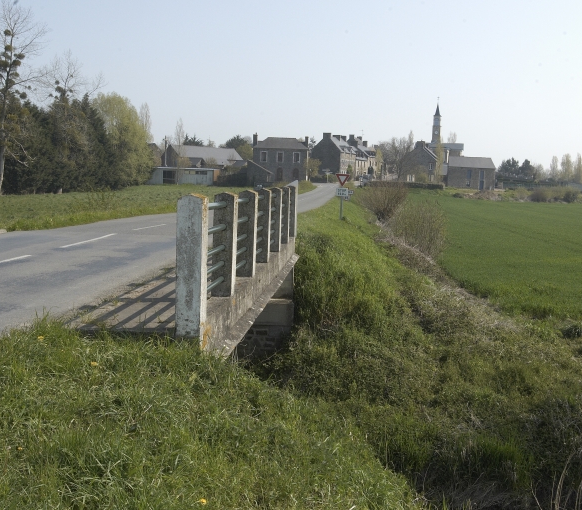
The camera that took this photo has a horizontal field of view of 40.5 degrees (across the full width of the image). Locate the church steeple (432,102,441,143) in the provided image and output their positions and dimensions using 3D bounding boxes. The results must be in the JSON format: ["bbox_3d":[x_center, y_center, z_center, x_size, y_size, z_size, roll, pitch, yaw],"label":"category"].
[{"bbox_3d":[44.298,-40.036,240.000,2.500,12.600,2.500,2,6,0],"label":"church steeple"}]

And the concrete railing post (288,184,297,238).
[{"bbox_3d":[0.025,-0.829,15.100,0.190,1.000,0.210,2,6,5],"label":"concrete railing post"}]

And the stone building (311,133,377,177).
[{"bbox_3d":[12.607,-22.569,183.825,7.200,10.600,26.000,4,6,22],"label":"stone building"}]

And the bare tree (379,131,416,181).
[{"bbox_3d":[24.048,-22.354,178.000,8.000,11.200,7.500,2,6,0],"label":"bare tree"}]

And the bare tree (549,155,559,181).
[{"bbox_3d":[73.398,-22.466,220.000,2.400,10.200,2.400,2,6,0],"label":"bare tree"}]

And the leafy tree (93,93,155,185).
[{"bbox_3d":[-22.736,-15.677,107.000,8.600,12.600,8.000,2,6,0],"label":"leafy tree"}]

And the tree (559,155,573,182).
[{"bbox_3d":[77.027,-22.745,220.000,3.300,10.800,3.300,2,6,0],"label":"tree"}]

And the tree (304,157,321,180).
[{"bbox_3d":[4.118,-16.378,151.000,3.400,4.900,3.300,2,6,0],"label":"tree"}]

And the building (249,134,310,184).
[{"bbox_3d":[-2.105,-19.281,158.000,10.800,9.400,7.000,2,6,0],"label":"building"}]

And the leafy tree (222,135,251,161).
[{"bbox_3d":[-11.615,-20.779,168.000,6.200,9.600,5.800,2,6,0],"label":"leafy tree"}]

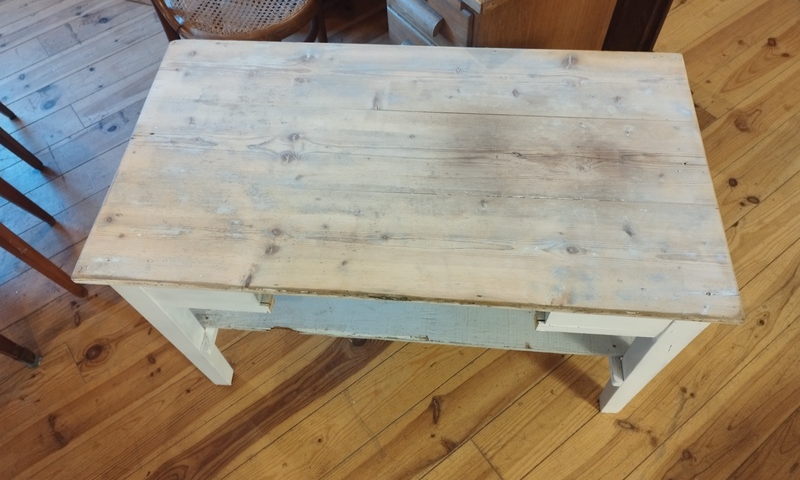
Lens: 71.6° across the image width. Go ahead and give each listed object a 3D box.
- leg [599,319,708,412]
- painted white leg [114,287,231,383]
[{"bbox_3d":[0.559,0.280,1.294,0.065,0.703,0.071,2,59,6],"label":"leg"},{"bbox_3d":[-0.525,0.222,1.373,0.065,0.703,0.071,3,59,4],"label":"painted white leg"}]

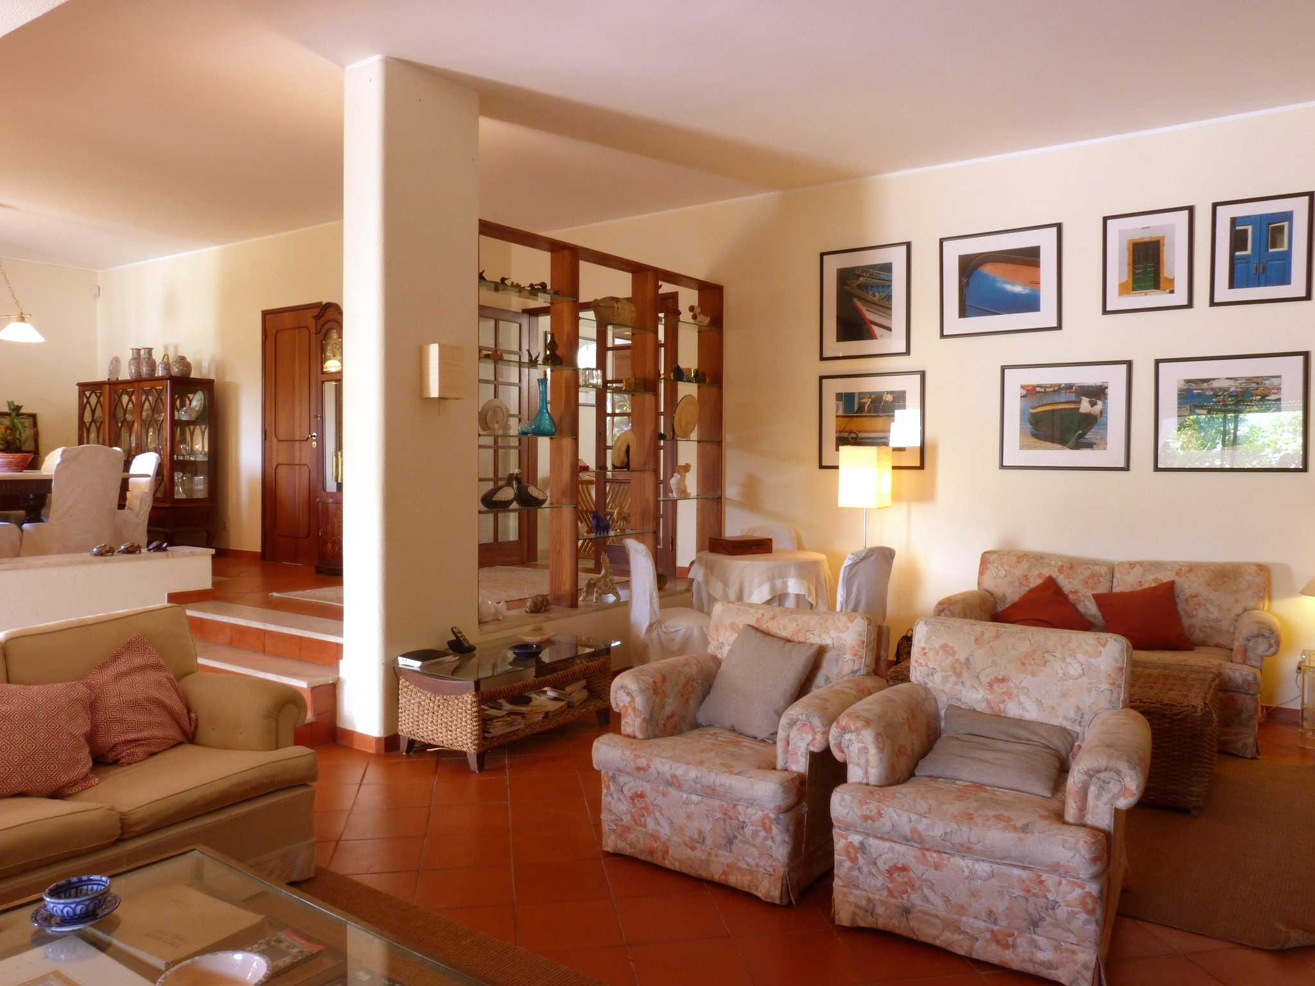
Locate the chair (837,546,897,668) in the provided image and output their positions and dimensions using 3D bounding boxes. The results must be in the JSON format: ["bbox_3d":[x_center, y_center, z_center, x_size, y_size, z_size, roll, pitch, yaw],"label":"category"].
[{"bbox_3d":[0.988,0.737,5.301,0.450,0.915,0.530,-1,3,-38],"label":"chair"}]

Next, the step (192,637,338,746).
[{"bbox_3d":[-2.303,1.008,5.046,1.870,0.314,0.308,2,3,35],"label":"step"}]

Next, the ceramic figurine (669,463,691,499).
[{"bbox_3d":[0.154,-0.086,6.481,0.140,0.235,0.110,2,2,28],"label":"ceramic figurine"}]

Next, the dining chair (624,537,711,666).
[{"bbox_3d":[0.098,0.721,5.538,0.520,0.915,0.450,0,2,-18],"label":"dining chair"}]

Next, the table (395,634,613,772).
[{"bbox_3d":[-0.713,0.986,4.603,0.564,0.418,1.046,2,3,35],"label":"table"}]

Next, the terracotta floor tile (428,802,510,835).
[{"bbox_3d":[-0.714,1.242,3.604,0.302,0.015,0.298,0,2,-10],"label":"terracotta floor tile"}]

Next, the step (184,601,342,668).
[{"bbox_3d":[-2.125,0.769,5.266,1.750,0.165,0.330,2,3,35],"label":"step"}]

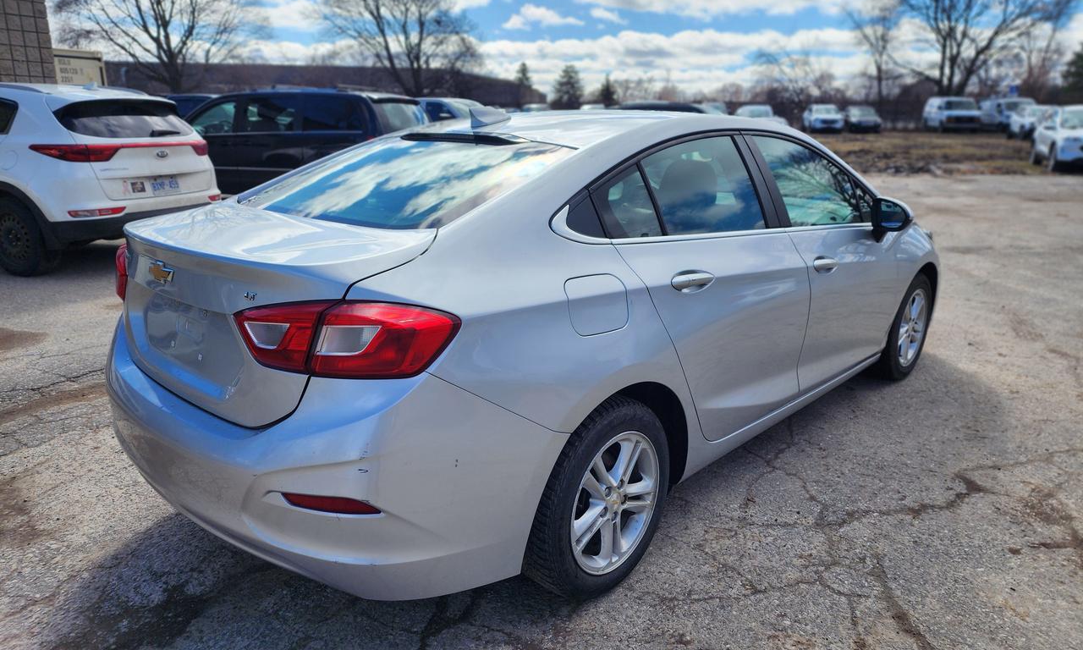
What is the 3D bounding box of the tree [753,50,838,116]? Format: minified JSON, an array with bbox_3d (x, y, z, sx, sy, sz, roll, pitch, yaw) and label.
[{"bbox_3d":[24.118,-22.007,67.558,7.300,6.400,7.000,1,16,0],"label":"tree"}]

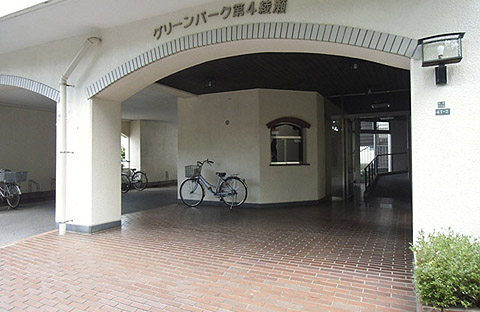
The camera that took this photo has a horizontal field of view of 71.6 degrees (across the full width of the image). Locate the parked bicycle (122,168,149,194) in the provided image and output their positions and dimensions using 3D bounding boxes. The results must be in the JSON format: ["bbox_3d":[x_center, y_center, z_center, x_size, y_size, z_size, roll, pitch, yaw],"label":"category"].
[{"bbox_3d":[-4.007,0.750,12.003,1.760,1.060,0.550,-1,0,26],"label":"parked bicycle"}]

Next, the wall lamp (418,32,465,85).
[{"bbox_3d":[1.832,-0.870,3.029,0.362,0.414,0.230,-1,0,26],"label":"wall lamp"}]

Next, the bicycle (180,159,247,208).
[{"bbox_3d":[-0.627,0.656,7.683,1.760,1.110,0.560,-1,0,22],"label":"bicycle"}]

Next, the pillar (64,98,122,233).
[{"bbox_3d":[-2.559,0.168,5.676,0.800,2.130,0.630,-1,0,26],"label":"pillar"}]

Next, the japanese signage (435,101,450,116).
[{"bbox_3d":[1.904,-0.443,3.116,0.118,0.138,0.015,-1,0,26],"label":"japanese signage"}]

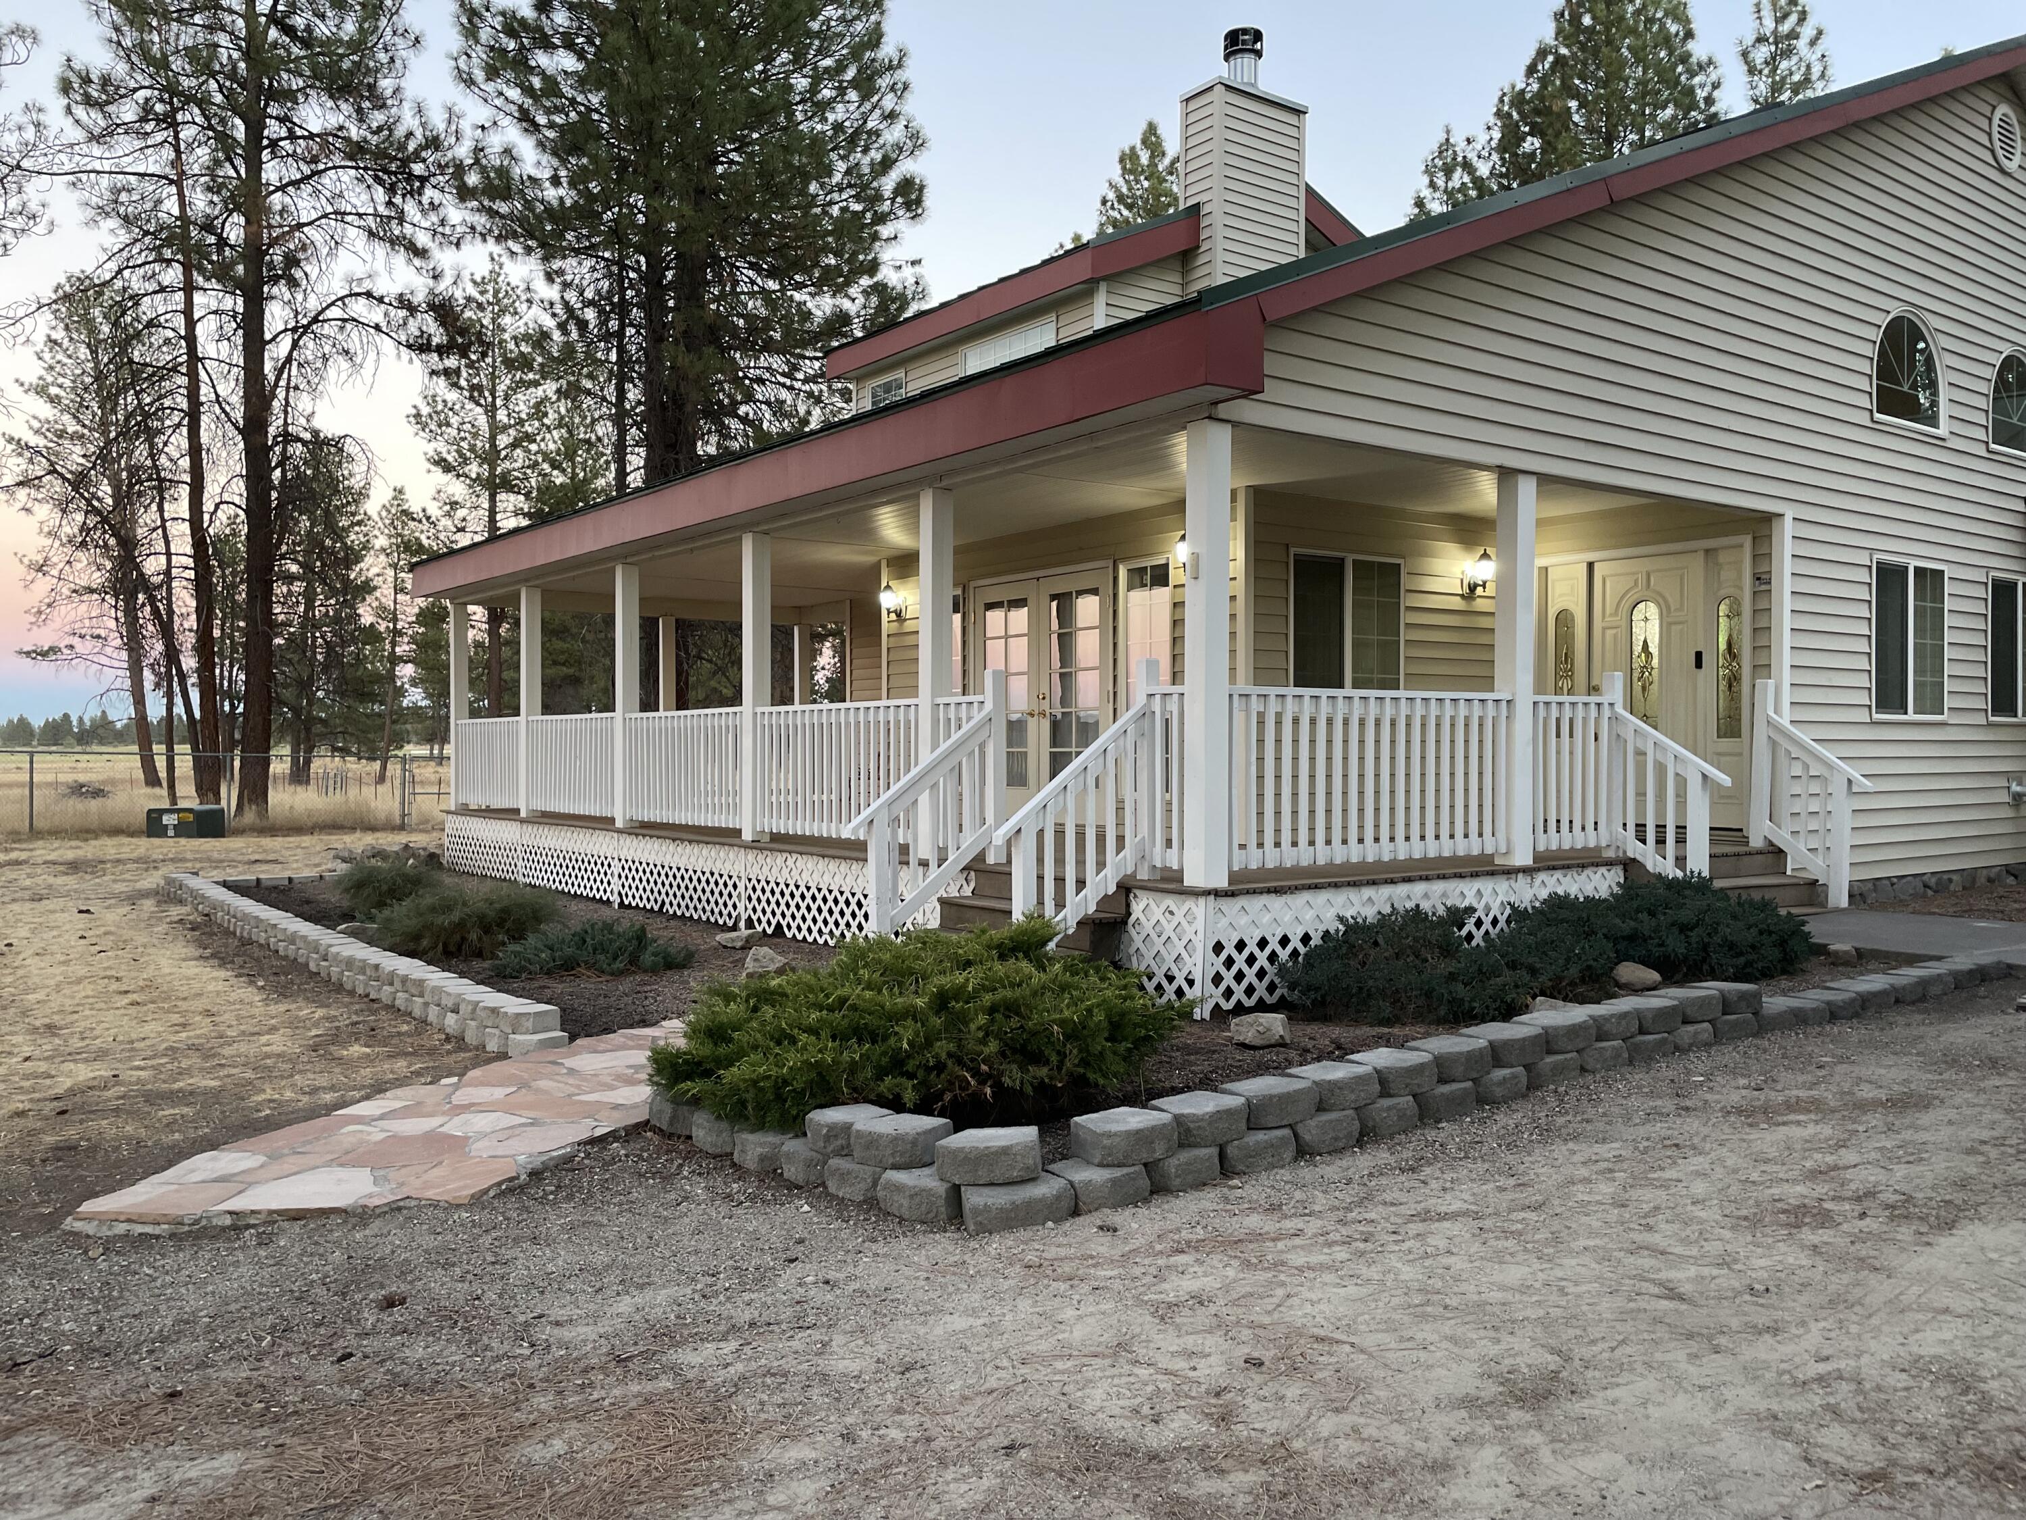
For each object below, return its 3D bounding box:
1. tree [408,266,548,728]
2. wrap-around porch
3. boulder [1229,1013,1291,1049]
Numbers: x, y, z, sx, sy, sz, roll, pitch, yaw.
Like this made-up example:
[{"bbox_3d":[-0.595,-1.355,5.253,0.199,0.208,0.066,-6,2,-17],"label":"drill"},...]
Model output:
[{"bbox_3d":[-16.645,-7.465,47.955,4.700,16.900,4.700,0,0,-19],"label":"tree"},{"bbox_3d":[-0.567,-0.244,12.930,6.402,2.871,12.540,0,0,-37],"label":"wrap-around porch"},{"bbox_3d":[1.064,1.163,6.560,0.255,0.150,0.190,0,0,9],"label":"boulder"}]

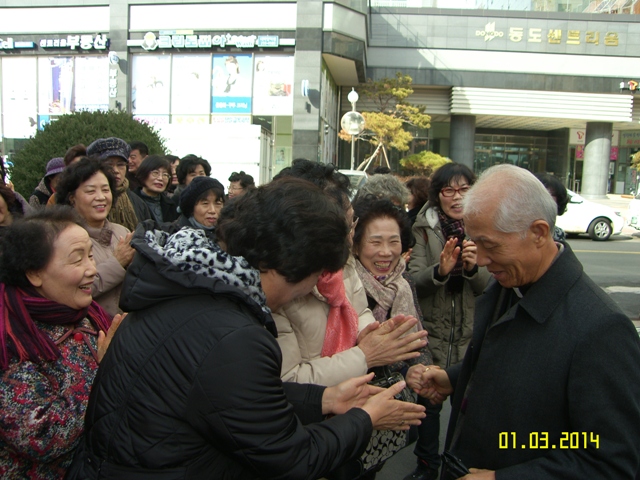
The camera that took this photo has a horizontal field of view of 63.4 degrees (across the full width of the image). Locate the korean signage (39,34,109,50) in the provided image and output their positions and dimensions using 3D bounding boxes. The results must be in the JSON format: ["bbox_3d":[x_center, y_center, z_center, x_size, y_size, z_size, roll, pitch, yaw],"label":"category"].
[{"bbox_3d":[-9.760,-7.831,20.553,2.970,0.560,0.150,3,6,8],"label":"korean signage"}]

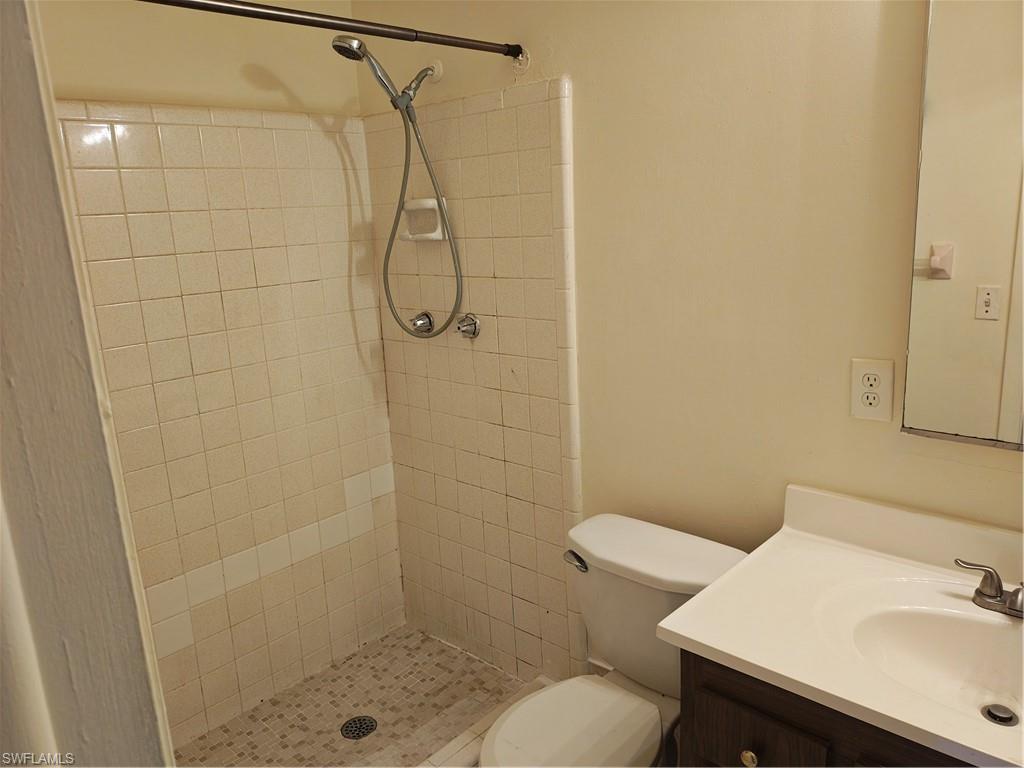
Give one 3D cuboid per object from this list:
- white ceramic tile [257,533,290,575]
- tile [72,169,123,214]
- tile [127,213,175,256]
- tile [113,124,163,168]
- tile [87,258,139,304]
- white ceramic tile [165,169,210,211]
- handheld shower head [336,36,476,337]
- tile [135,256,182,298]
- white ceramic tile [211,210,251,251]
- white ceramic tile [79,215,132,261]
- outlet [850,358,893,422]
[{"bbox_3d":[-0.735,0.531,2.288,0.009,0.108,0.108,9,17,41],"label":"white ceramic tile"},{"bbox_3d":[-1.011,-0.470,1.809,0.009,0.108,0.108,9,17,41],"label":"tile"},{"bbox_3d":[-0.931,-0.385,1.909,0.008,0.108,0.108,9,17,42],"label":"tile"},{"bbox_3d":[-0.944,-0.599,1.864,0.009,0.108,0.108,9,17,42],"label":"tile"},{"bbox_3d":[-0.999,-0.257,1.856,0.008,0.108,0.108,9,17,42],"label":"tile"},{"bbox_3d":[-0.865,-0.514,1.967,0.009,0.108,0.108,9,17,42],"label":"white ceramic tile"},{"bbox_3d":[-0.310,-0.508,2.039,0.170,0.820,0.335,9,17,42],"label":"handheld shower head"},{"bbox_3d":[-0.926,-0.279,1.936,0.009,0.108,0.108,9,17,41],"label":"tile"},{"bbox_3d":[-0.786,-0.429,2.070,0.009,0.108,0.108,9,17,42],"label":"white ceramic tile"},{"bbox_3d":[-1.007,-0.364,1.835,0.009,0.108,0.108,9,17,42],"label":"white ceramic tile"},{"bbox_3d":[0.718,0.011,1.474,0.078,0.121,0.008,9,17,42],"label":"outlet"}]

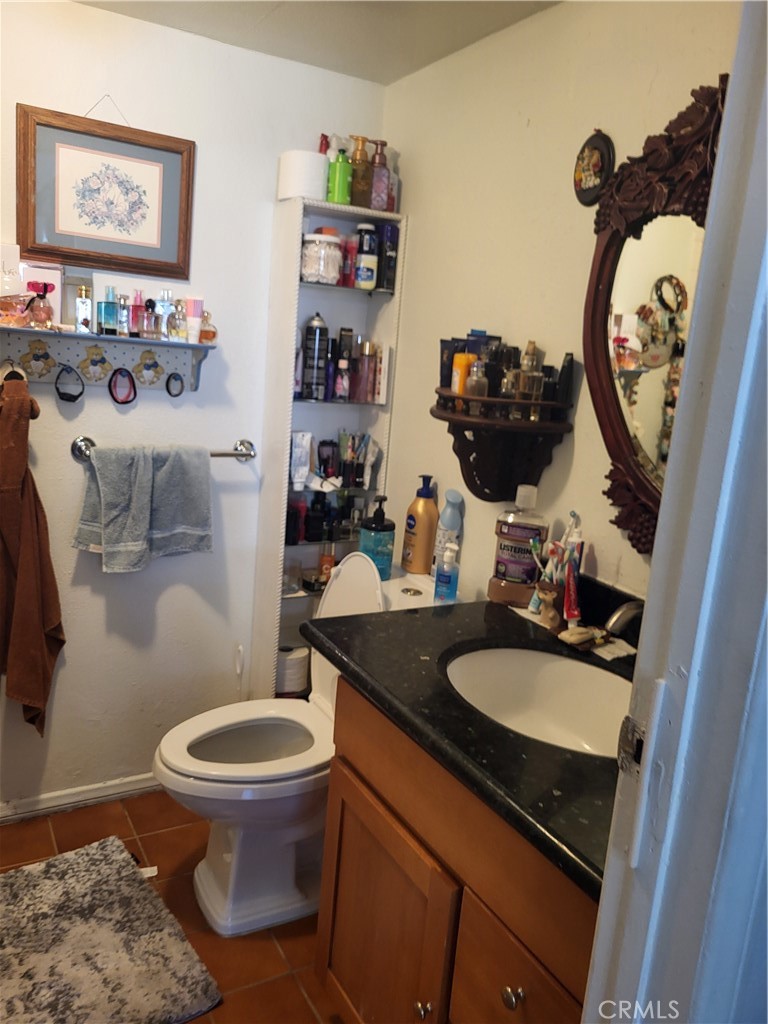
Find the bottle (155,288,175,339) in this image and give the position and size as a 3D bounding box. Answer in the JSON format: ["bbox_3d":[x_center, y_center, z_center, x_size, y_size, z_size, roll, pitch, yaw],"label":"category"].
[{"bbox_3d":[-0.568,-0.509,1.991,0.049,0.130,0.032,-3,15,-31],"label":"bottle"}]

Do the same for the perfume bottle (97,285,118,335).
[{"bbox_3d":[-0.690,-0.503,1.927,0.051,0.121,0.036,-2,13,-27],"label":"perfume bottle"}]

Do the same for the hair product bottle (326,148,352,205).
[{"bbox_3d":[-0.120,-0.909,2.107,0.064,0.149,0.048,1,12,-16],"label":"hair product bottle"}]

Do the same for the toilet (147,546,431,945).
[{"bbox_3d":[-0.193,0.530,1.901,0.734,0.852,0.405,-2,13,-30],"label":"toilet"}]

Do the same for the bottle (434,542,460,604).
[{"bbox_3d":[0.151,0.144,1.814,0.056,0.146,0.038,7,12,14],"label":"bottle"}]

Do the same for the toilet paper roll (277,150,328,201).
[{"bbox_3d":[-0.205,-0.847,1.960,0.127,0.110,0.127,5,12,-1],"label":"toilet paper roll"}]

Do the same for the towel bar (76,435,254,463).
[{"bbox_3d":[-0.586,-0.164,2.113,0.503,0.064,0.074,-2,13,-30],"label":"towel bar"}]

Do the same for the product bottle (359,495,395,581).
[{"bbox_3d":[-0.016,0.065,1.958,0.087,0.218,0.068,2,12,-12],"label":"product bottle"}]

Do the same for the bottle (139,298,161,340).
[{"bbox_3d":[-0.589,-0.485,1.936,0.048,0.103,0.038,-3,15,-31],"label":"bottle"}]

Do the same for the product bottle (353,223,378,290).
[{"bbox_3d":[-0.050,-0.727,2.190,0.064,0.178,0.064,5,12,-1],"label":"product bottle"}]

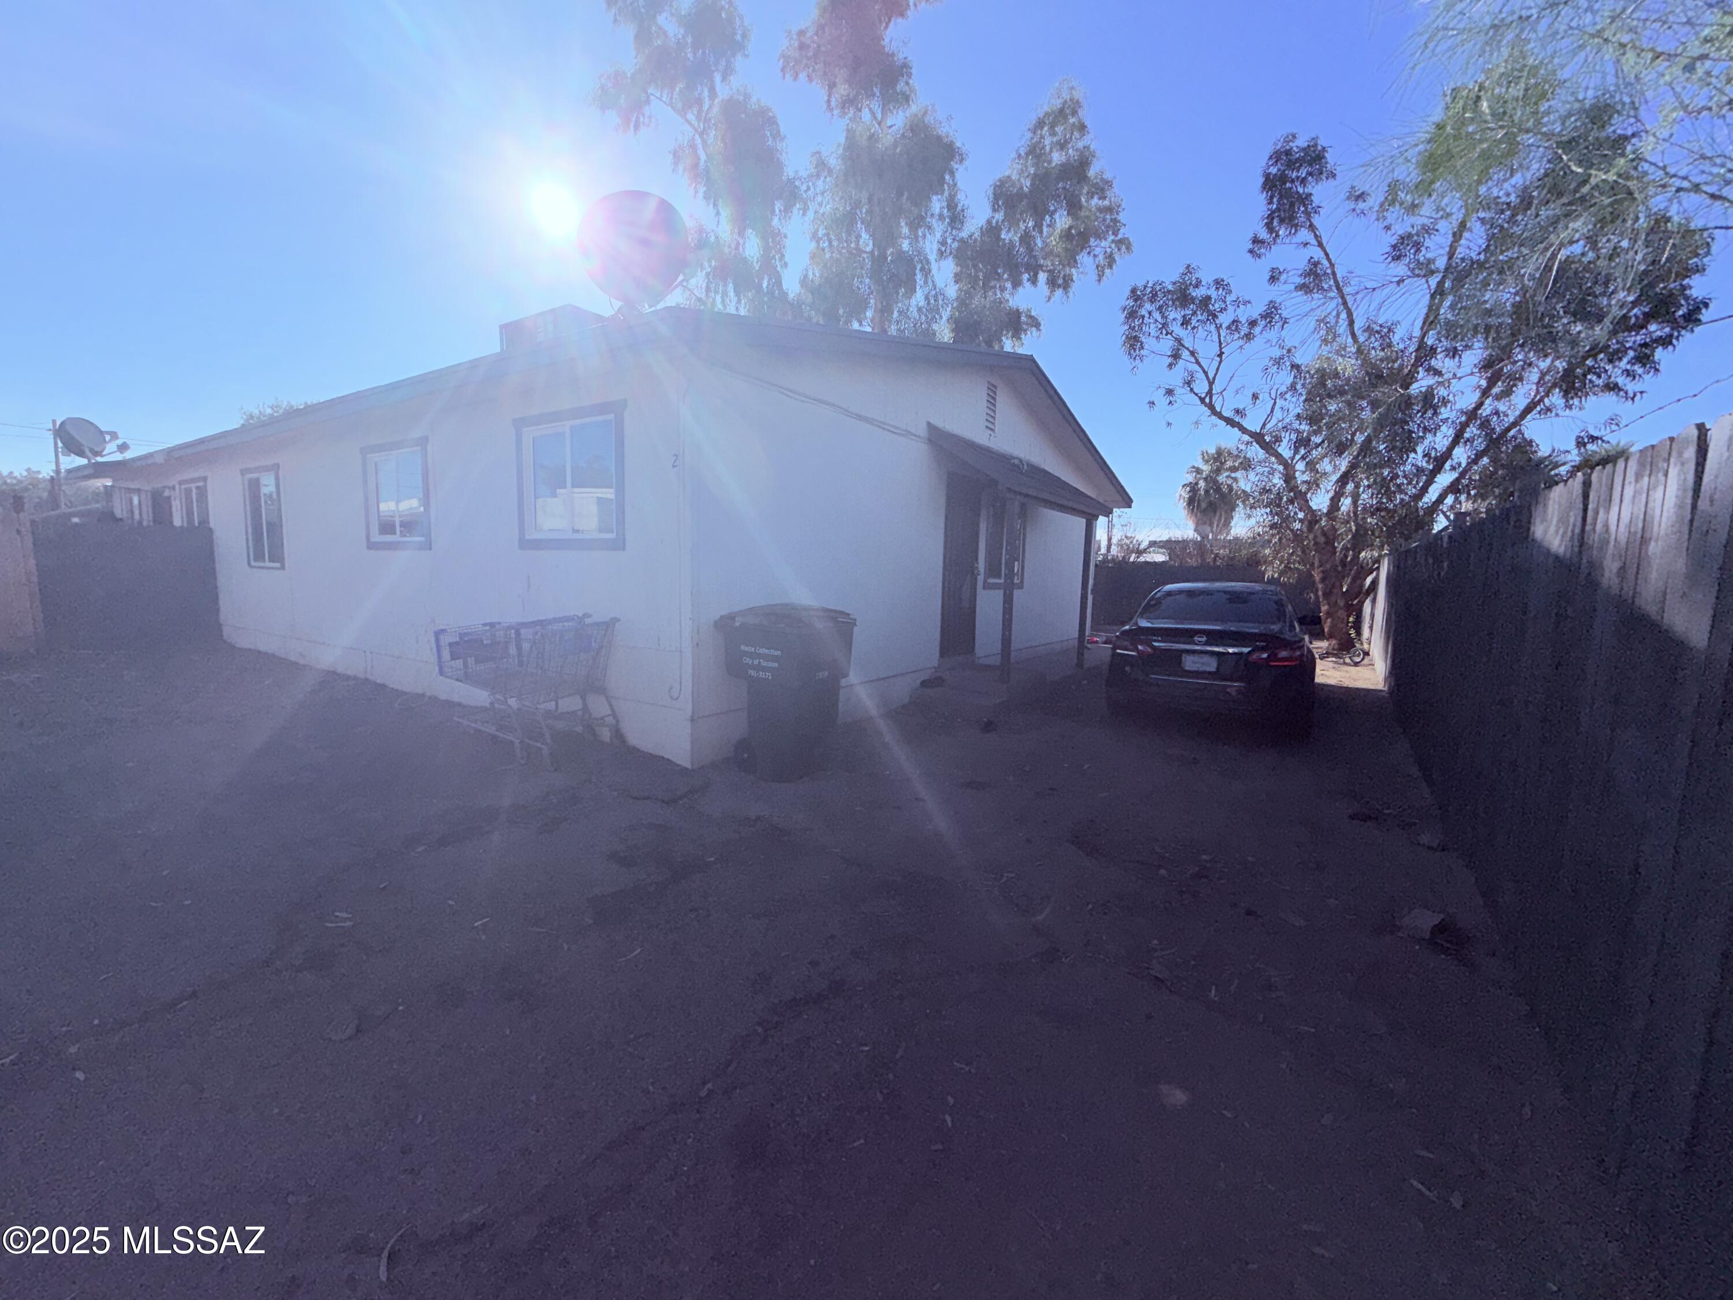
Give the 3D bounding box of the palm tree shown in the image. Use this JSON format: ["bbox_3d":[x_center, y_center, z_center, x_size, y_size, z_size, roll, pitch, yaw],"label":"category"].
[{"bbox_3d":[15.831,-5.464,32.409,3.000,7.600,3.000,5,7,33],"label":"palm tree"}]

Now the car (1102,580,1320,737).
[{"bbox_3d":[4.442,-0.068,8.578,1.840,1.470,4.860,5,7,33],"label":"car"}]

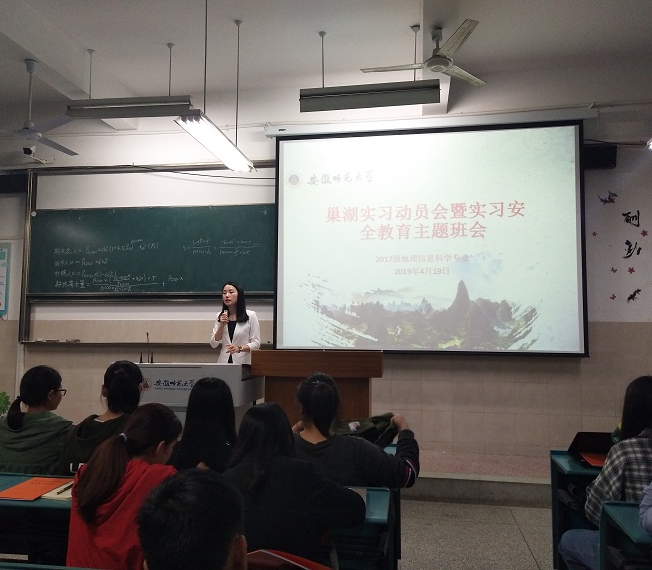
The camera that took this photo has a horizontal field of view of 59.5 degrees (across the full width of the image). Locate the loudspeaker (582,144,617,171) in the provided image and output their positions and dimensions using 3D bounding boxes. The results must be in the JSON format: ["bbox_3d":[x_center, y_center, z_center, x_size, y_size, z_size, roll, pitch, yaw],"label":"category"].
[{"bbox_3d":[2.579,-1.246,5.529,0.390,0.240,0.220,0,5,9],"label":"loudspeaker"}]

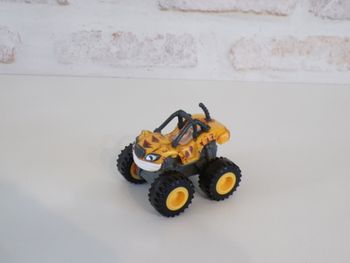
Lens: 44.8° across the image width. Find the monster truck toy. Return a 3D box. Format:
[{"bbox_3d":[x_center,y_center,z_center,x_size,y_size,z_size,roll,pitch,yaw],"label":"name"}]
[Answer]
[{"bbox_3d":[0.004,0.013,0.325,0.077,0.068,0.070,-13,26,-28],"label":"monster truck toy"}]

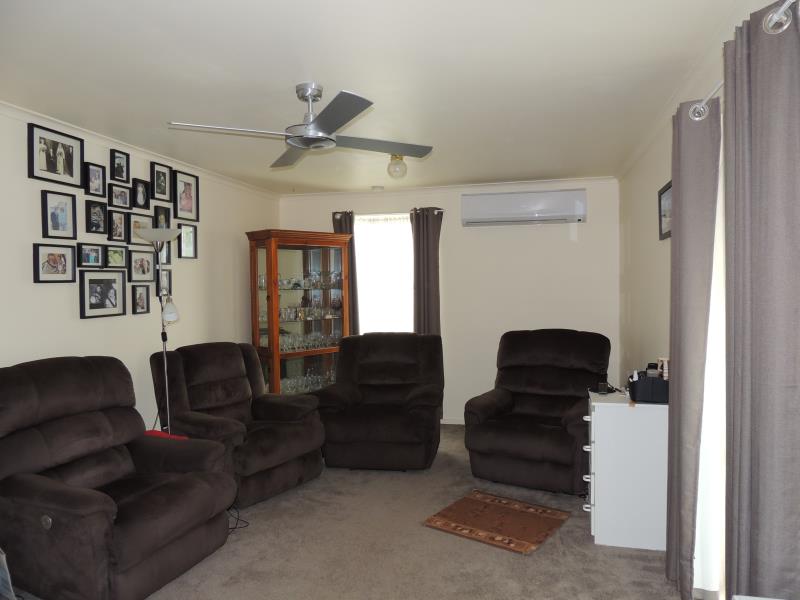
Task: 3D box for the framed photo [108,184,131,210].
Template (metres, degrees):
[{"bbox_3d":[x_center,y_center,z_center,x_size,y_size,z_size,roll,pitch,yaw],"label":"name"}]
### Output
[{"bbox_3d":[-1.883,-0.694,3.743,0.025,0.154,0.197,0,2,14],"label":"framed photo"}]

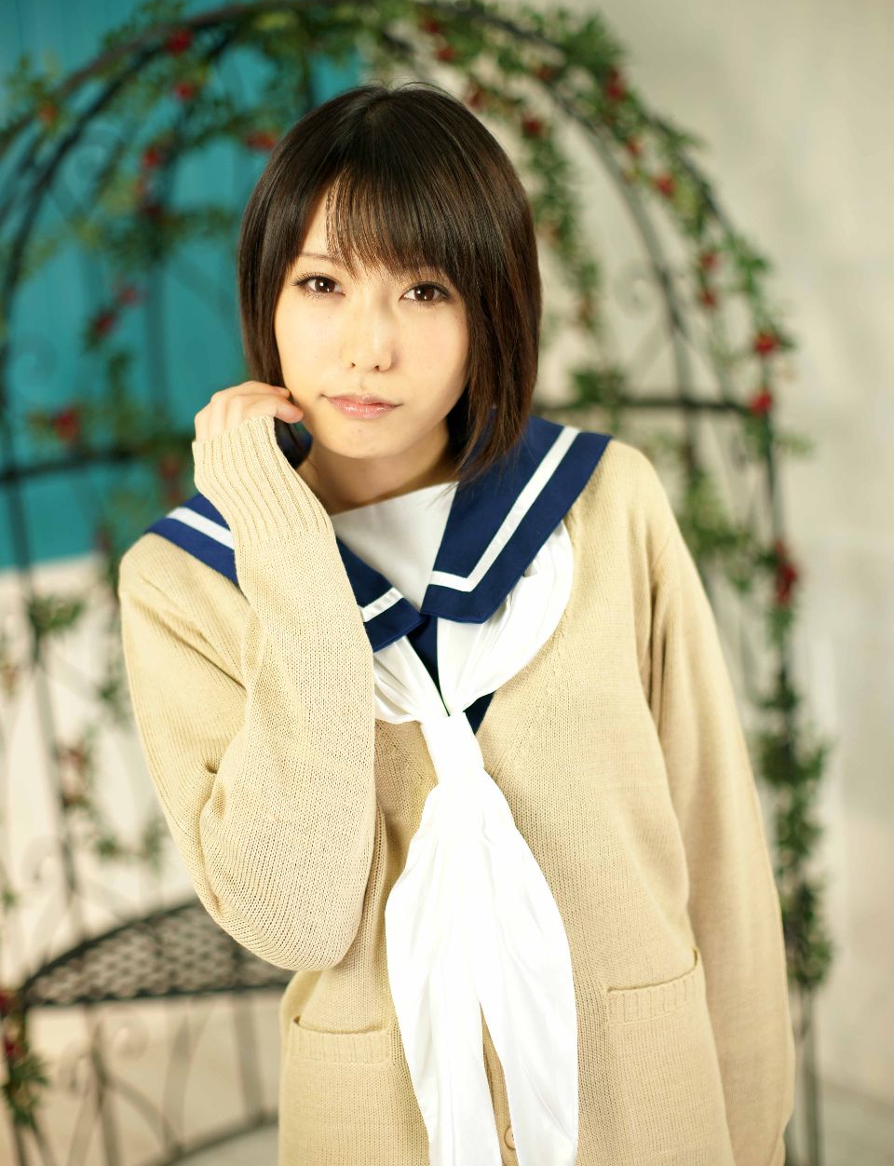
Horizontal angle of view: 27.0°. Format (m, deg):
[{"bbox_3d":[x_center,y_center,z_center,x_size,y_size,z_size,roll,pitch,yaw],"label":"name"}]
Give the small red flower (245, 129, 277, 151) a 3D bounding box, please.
[{"bbox_3d":[-0.298,-0.708,2.980,0.052,0.033,0.036,-7,10,-4],"label":"small red flower"}]

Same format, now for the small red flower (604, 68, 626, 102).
[{"bbox_3d":[0.235,-0.696,2.600,0.030,0.045,0.027,-5,10,6],"label":"small red flower"}]

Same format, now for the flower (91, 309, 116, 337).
[{"bbox_3d":[-0.563,-0.427,3.060,0.040,0.045,0.036,-8,10,-9],"label":"flower"}]

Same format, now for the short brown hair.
[{"bbox_3d":[-0.039,-0.197,1.220,0.200,0.260,0.225,3,15,2],"label":"short brown hair"}]

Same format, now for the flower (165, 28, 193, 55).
[{"bbox_3d":[-0.378,-0.761,2.620,0.037,0.037,0.034,-7,10,-6],"label":"flower"}]

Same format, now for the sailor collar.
[{"bbox_3d":[-0.044,-0.036,1.280,0.325,0.170,0.210,-10,14,-10],"label":"sailor collar"}]

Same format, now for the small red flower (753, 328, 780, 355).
[{"bbox_3d":[0.454,-0.342,2.650,0.036,0.038,0.033,-4,10,10],"label":"small red flower"}]

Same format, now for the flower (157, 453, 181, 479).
[{"bbox_3d":[-0.471,-0.197,3.160,0.038,0.043,0.034,-7,10,-8],"label":"flower"}]

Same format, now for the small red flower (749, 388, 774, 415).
[{"bbox_3d":[0.450,-0.259,2.665,0.035,0.038,0.031,-4,10,10],"label":"small red flower"}]

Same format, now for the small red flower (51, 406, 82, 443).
[{"bbox_3d":[-0.619,-0.257,3.030,0.050,0.058,0.045,-8,10,-11],"label":"small red flower"}]

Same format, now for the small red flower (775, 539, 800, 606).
[{"bbox_3d":[0.495,-0.014,2.710,0.037,0.090,0.033,-4,10,10],"label":"small red flower"}]

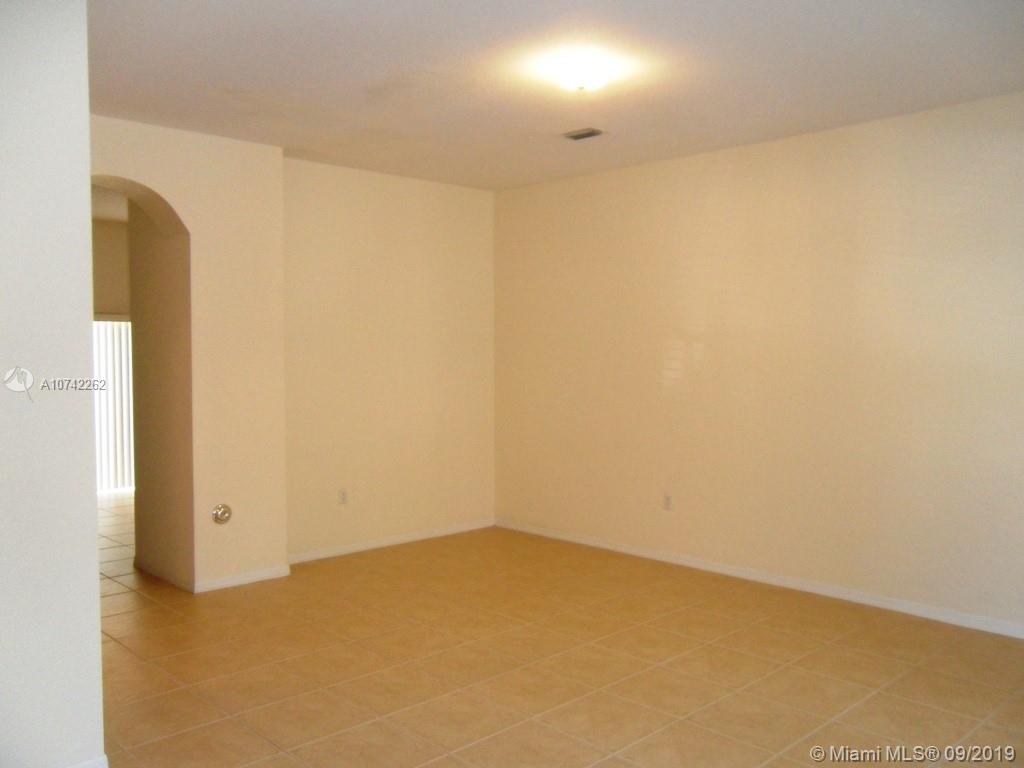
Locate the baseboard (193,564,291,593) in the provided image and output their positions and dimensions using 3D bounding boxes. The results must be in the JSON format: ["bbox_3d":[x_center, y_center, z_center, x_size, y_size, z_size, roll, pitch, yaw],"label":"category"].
[{"bbox_3d":[-1.844,1.335,5.704,0.695,0.083,0.015,-1,1,-44],"label":"baseboard"}]

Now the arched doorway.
[{"bbox_3d":[-2.452,0.057,5.047,0.904,2.589,0.280,-2,3,-44],"label":"arched doorway"}]

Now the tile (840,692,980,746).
[{"bbox_3d":[1.658,1.402,3.437,0.443,0.012,0.443,-1,1,-44],"label":"tile"}]

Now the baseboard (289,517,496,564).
[{"bbox_3d":[-0.940,1.256,6.651,2.123,0.077,0.015,-2,3,-43],"label":"baseboard"}]

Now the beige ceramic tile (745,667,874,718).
[{"bbox_3d":[1.349,1.400,3.770,0.444,0.010,0.444,-2,3,-44],"label":"beige ceramic tile"}]

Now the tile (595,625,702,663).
[{"bbox_3d":[0.733,1.390,4.408,0.443,0.012,0.443,-1,1,-44],"label":"tile"}]

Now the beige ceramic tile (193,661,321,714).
[{"bbox_3d":[-1.178,1.412,3.822,0.443,0.012,0.443,-1,1,-44],"label":"beige ceramic tile"}]

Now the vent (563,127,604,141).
[{"bbox_3d":[0.461,-1.610,5.335,0.165,0.025,0.260,-2,3,-44],"label":"vent"}]

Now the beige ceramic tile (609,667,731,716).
[{"bbox_3d":[0.718,1.401,3.776,0.443,0.012,0.443,-1,1,-44],"label":"beige ceramic tile"}]

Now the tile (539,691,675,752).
[{"bbox_3d":[0.396,1.412,3.470,0.444,0.010,0.444,-2,3,-44],"label":"tile"}]

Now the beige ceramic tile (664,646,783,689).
[{"bbox_3d":[1.042,1.394,4.084,0.443,0.012,0.443,-1,1,-44],"label":"beige ceramic tile"}]

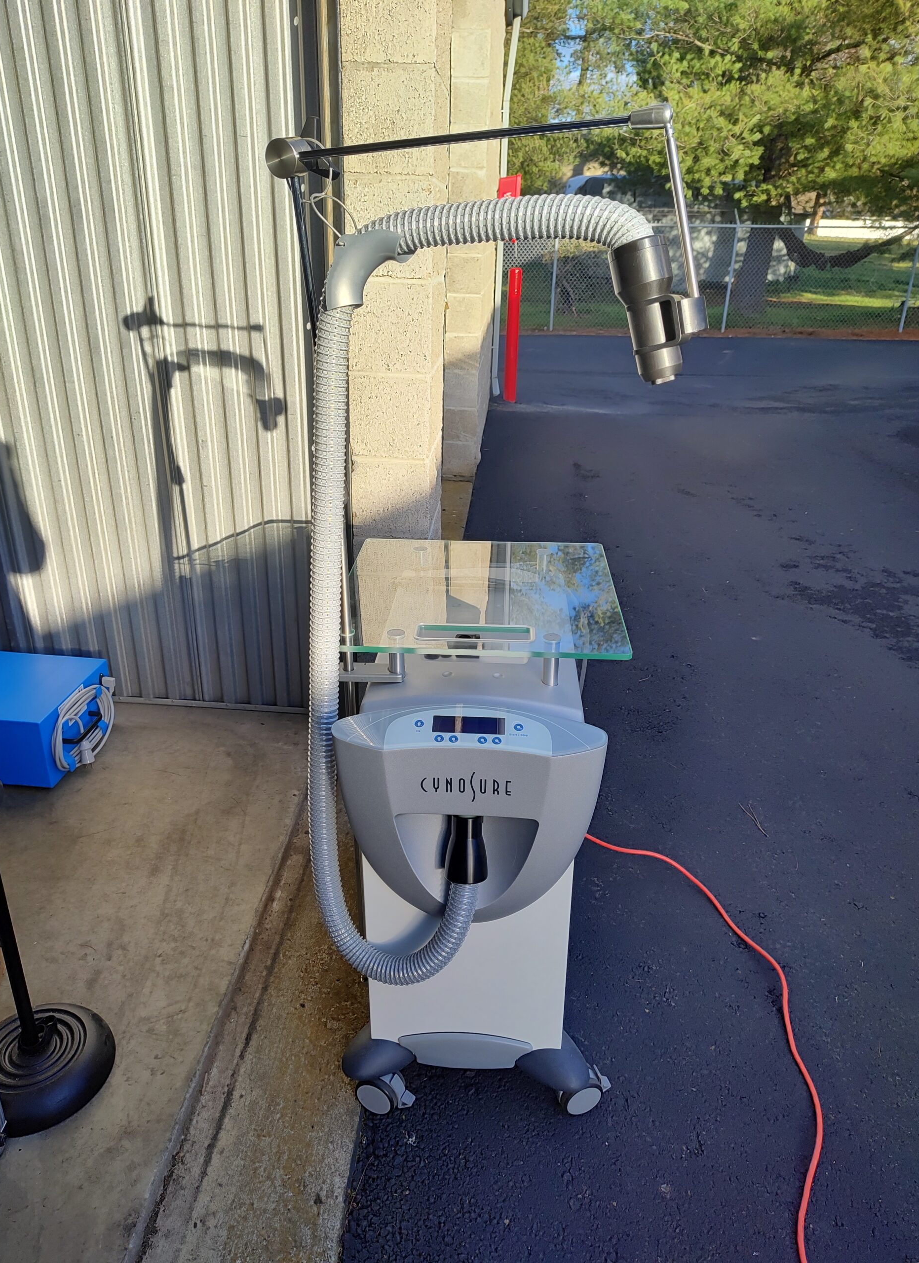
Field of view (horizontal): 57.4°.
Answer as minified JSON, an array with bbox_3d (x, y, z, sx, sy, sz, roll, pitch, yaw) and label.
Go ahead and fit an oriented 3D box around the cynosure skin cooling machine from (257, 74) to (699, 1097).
[{"bbox_3d":[0.017,0.038,1.206,0.455,1.320,0.615,2,23,3],"label":"cynosure skin cooling machine"}]

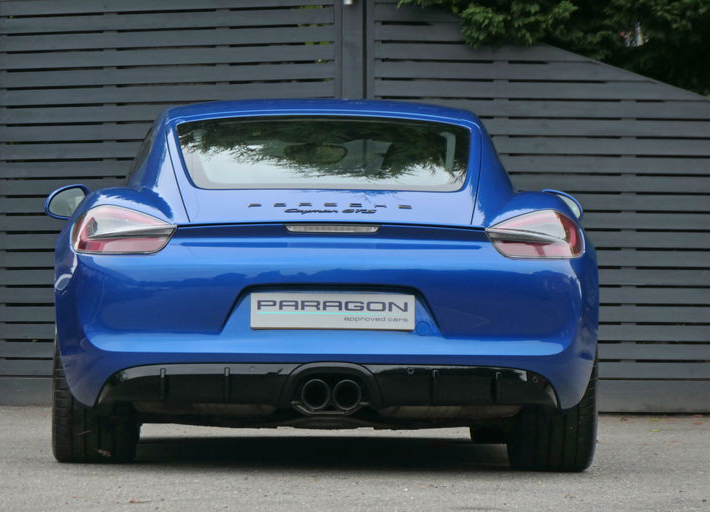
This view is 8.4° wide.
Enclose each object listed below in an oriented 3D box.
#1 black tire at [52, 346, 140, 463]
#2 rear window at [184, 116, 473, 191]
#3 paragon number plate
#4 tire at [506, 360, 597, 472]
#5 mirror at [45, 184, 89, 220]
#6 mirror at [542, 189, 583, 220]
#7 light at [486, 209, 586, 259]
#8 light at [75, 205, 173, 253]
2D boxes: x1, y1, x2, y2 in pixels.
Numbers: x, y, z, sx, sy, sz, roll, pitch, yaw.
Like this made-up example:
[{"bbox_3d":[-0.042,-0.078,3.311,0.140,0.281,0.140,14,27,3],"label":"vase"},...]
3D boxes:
[{"bbox_3d":[-0.869,0.340,16.096,0.275,0.690,0.690,0,0,-2],"label":"black tire"},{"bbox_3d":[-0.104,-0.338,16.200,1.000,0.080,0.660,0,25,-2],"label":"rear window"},{"bbox_3d":[-0.068,0.175,15.270,0.520,0.117,0.020,0,0,-2],"label":"paragon number plate"},{"bbox_3d":[0.666,0.373,16.143,0.275,0.690,0.690,0,0,-2],"label":"tire"},{"bbox_3d":[-1.024,-0.197,17.753,0.220,0.145,0.140,0,0,-2],"label":"mirror"},{"bbox_3d":[0.729,-0.188,17.807,0.220,0.145,0.140,0,0,-2],"label":"mirror"},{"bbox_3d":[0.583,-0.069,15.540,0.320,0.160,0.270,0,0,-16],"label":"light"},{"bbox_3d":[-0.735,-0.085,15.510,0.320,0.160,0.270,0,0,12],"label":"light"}]

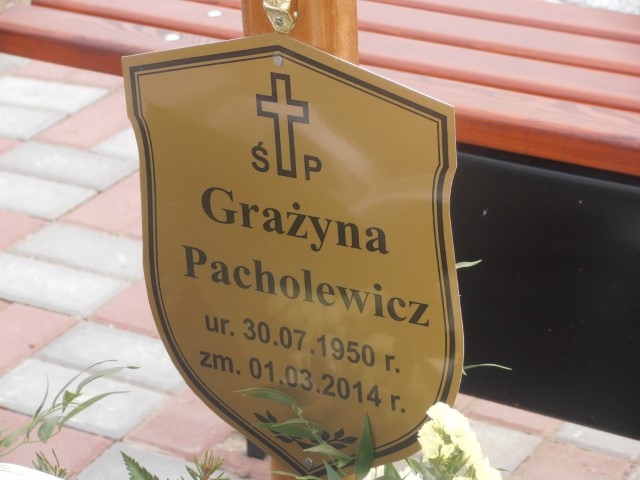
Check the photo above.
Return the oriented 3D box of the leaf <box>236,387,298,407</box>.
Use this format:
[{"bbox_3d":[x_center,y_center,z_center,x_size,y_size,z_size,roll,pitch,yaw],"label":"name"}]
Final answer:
[{"bbox_3d":[-0.035,0.105,1.710,0.043,0.011,0.013,11,26,-7],"label":"leaf"}]

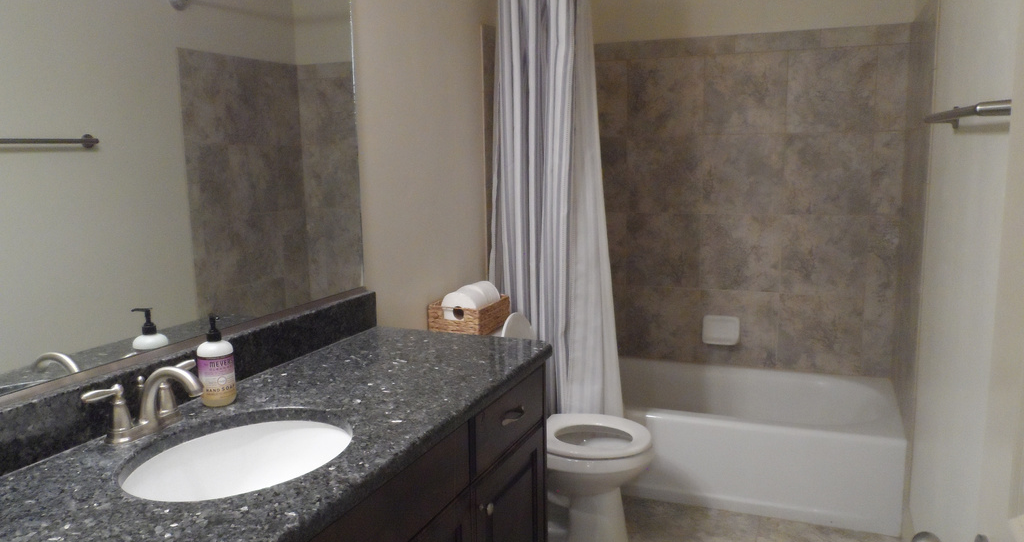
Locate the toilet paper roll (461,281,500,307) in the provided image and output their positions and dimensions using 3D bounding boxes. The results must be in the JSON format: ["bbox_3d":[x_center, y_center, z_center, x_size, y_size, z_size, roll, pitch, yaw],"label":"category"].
[{"bbox_3d":[-0.114,0.105,2.445,0.123,0.123,0.102,2,9,23],"label":"toilet paper roll"}]

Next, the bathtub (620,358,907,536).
[{"bbox_3d":[0.772,0.656,2.998,1.500,0.345,0.740,2,9,23],"label":"bathtub"}]

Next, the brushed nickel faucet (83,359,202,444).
[{"bbox_3d":[-0.614,0.229,1.264,0.175,0.122,0.235,2,9,23],"label":"brushed nickel faucet"}]

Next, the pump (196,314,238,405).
[{"bbox_3d":[-0.597,0.174,1.430,0.068,0.182,0.068,-6,10,-30],"label":"pump"}]

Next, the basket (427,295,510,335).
[{"bbox_3d":[-0.144,0.149,2.408,0.185,0.100,0.232,2,9,23],"label":"basket"}]

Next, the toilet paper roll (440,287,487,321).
[{"bbox_3d":[-0.153,0.126,2.354,0.123,0.123,0.102,2,9,23],"label":"toilet paper roll"}]

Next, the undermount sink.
[{"bbox_3d":[-0.454,0.385,1.213,0.350,0.160,0.415,2,9,23],"label":"undermount sink"}]

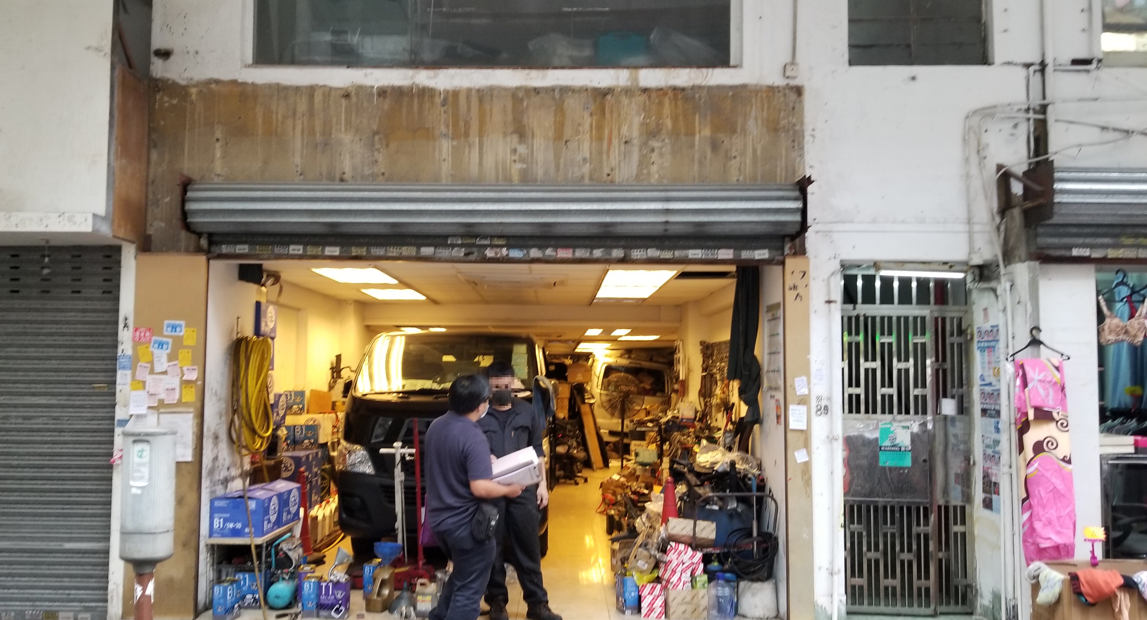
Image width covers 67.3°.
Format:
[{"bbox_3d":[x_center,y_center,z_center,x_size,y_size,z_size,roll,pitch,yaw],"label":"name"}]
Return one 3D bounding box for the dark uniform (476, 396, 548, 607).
[{"bbox_3d":[-0.395,1.218,5.460,0.460,1.330,0.320,0,-4,6],"label":"dark uniform"}]

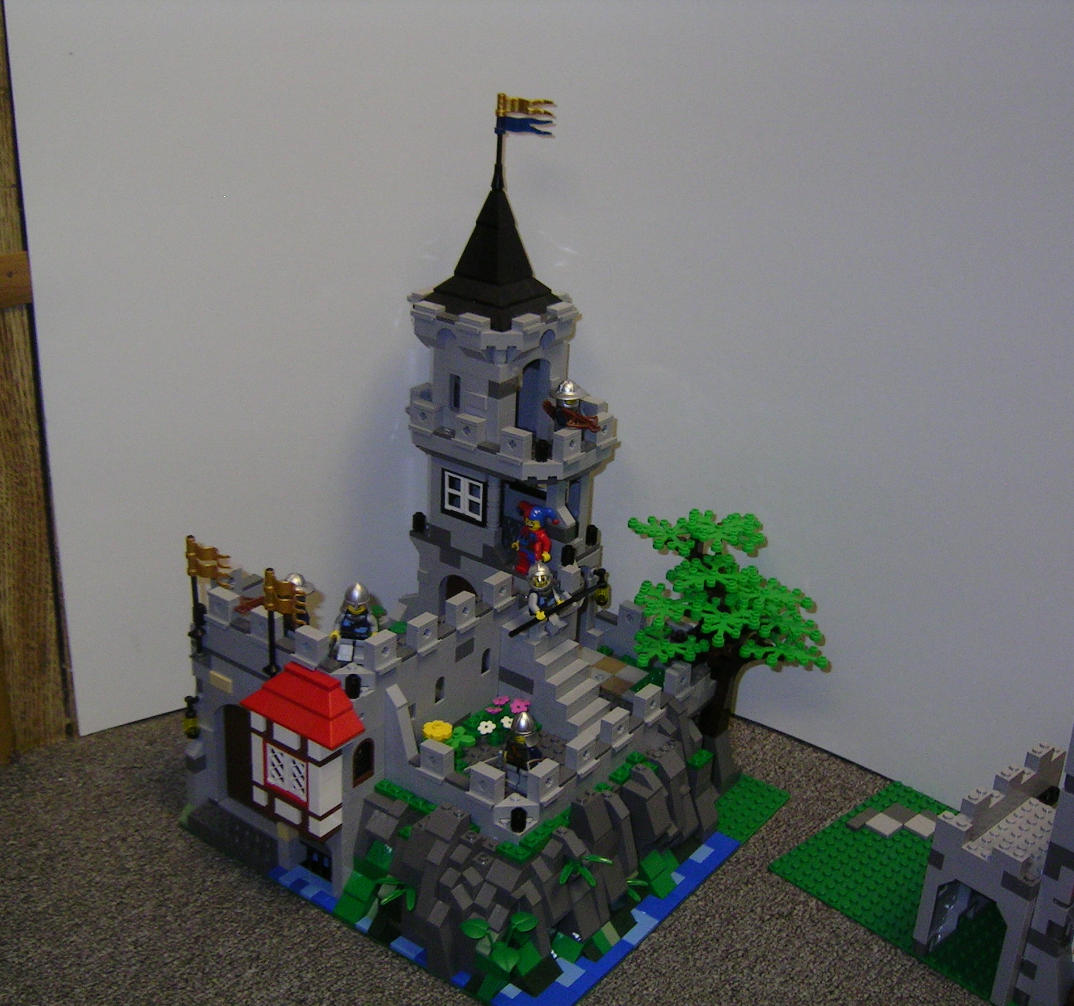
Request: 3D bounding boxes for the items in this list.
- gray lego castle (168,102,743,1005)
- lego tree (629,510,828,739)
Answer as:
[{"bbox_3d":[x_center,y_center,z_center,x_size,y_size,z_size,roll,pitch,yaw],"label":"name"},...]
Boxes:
[{"bbox_3d":[-0.021,0.002,0.750,0.256,0.398,0.256,18,28,33],"label":"gray lego castle"},{"bbox_3d":[0.114,0.076,0.821,0.110,0.142,0.110,18,28,33],"label":"lego tree"}]

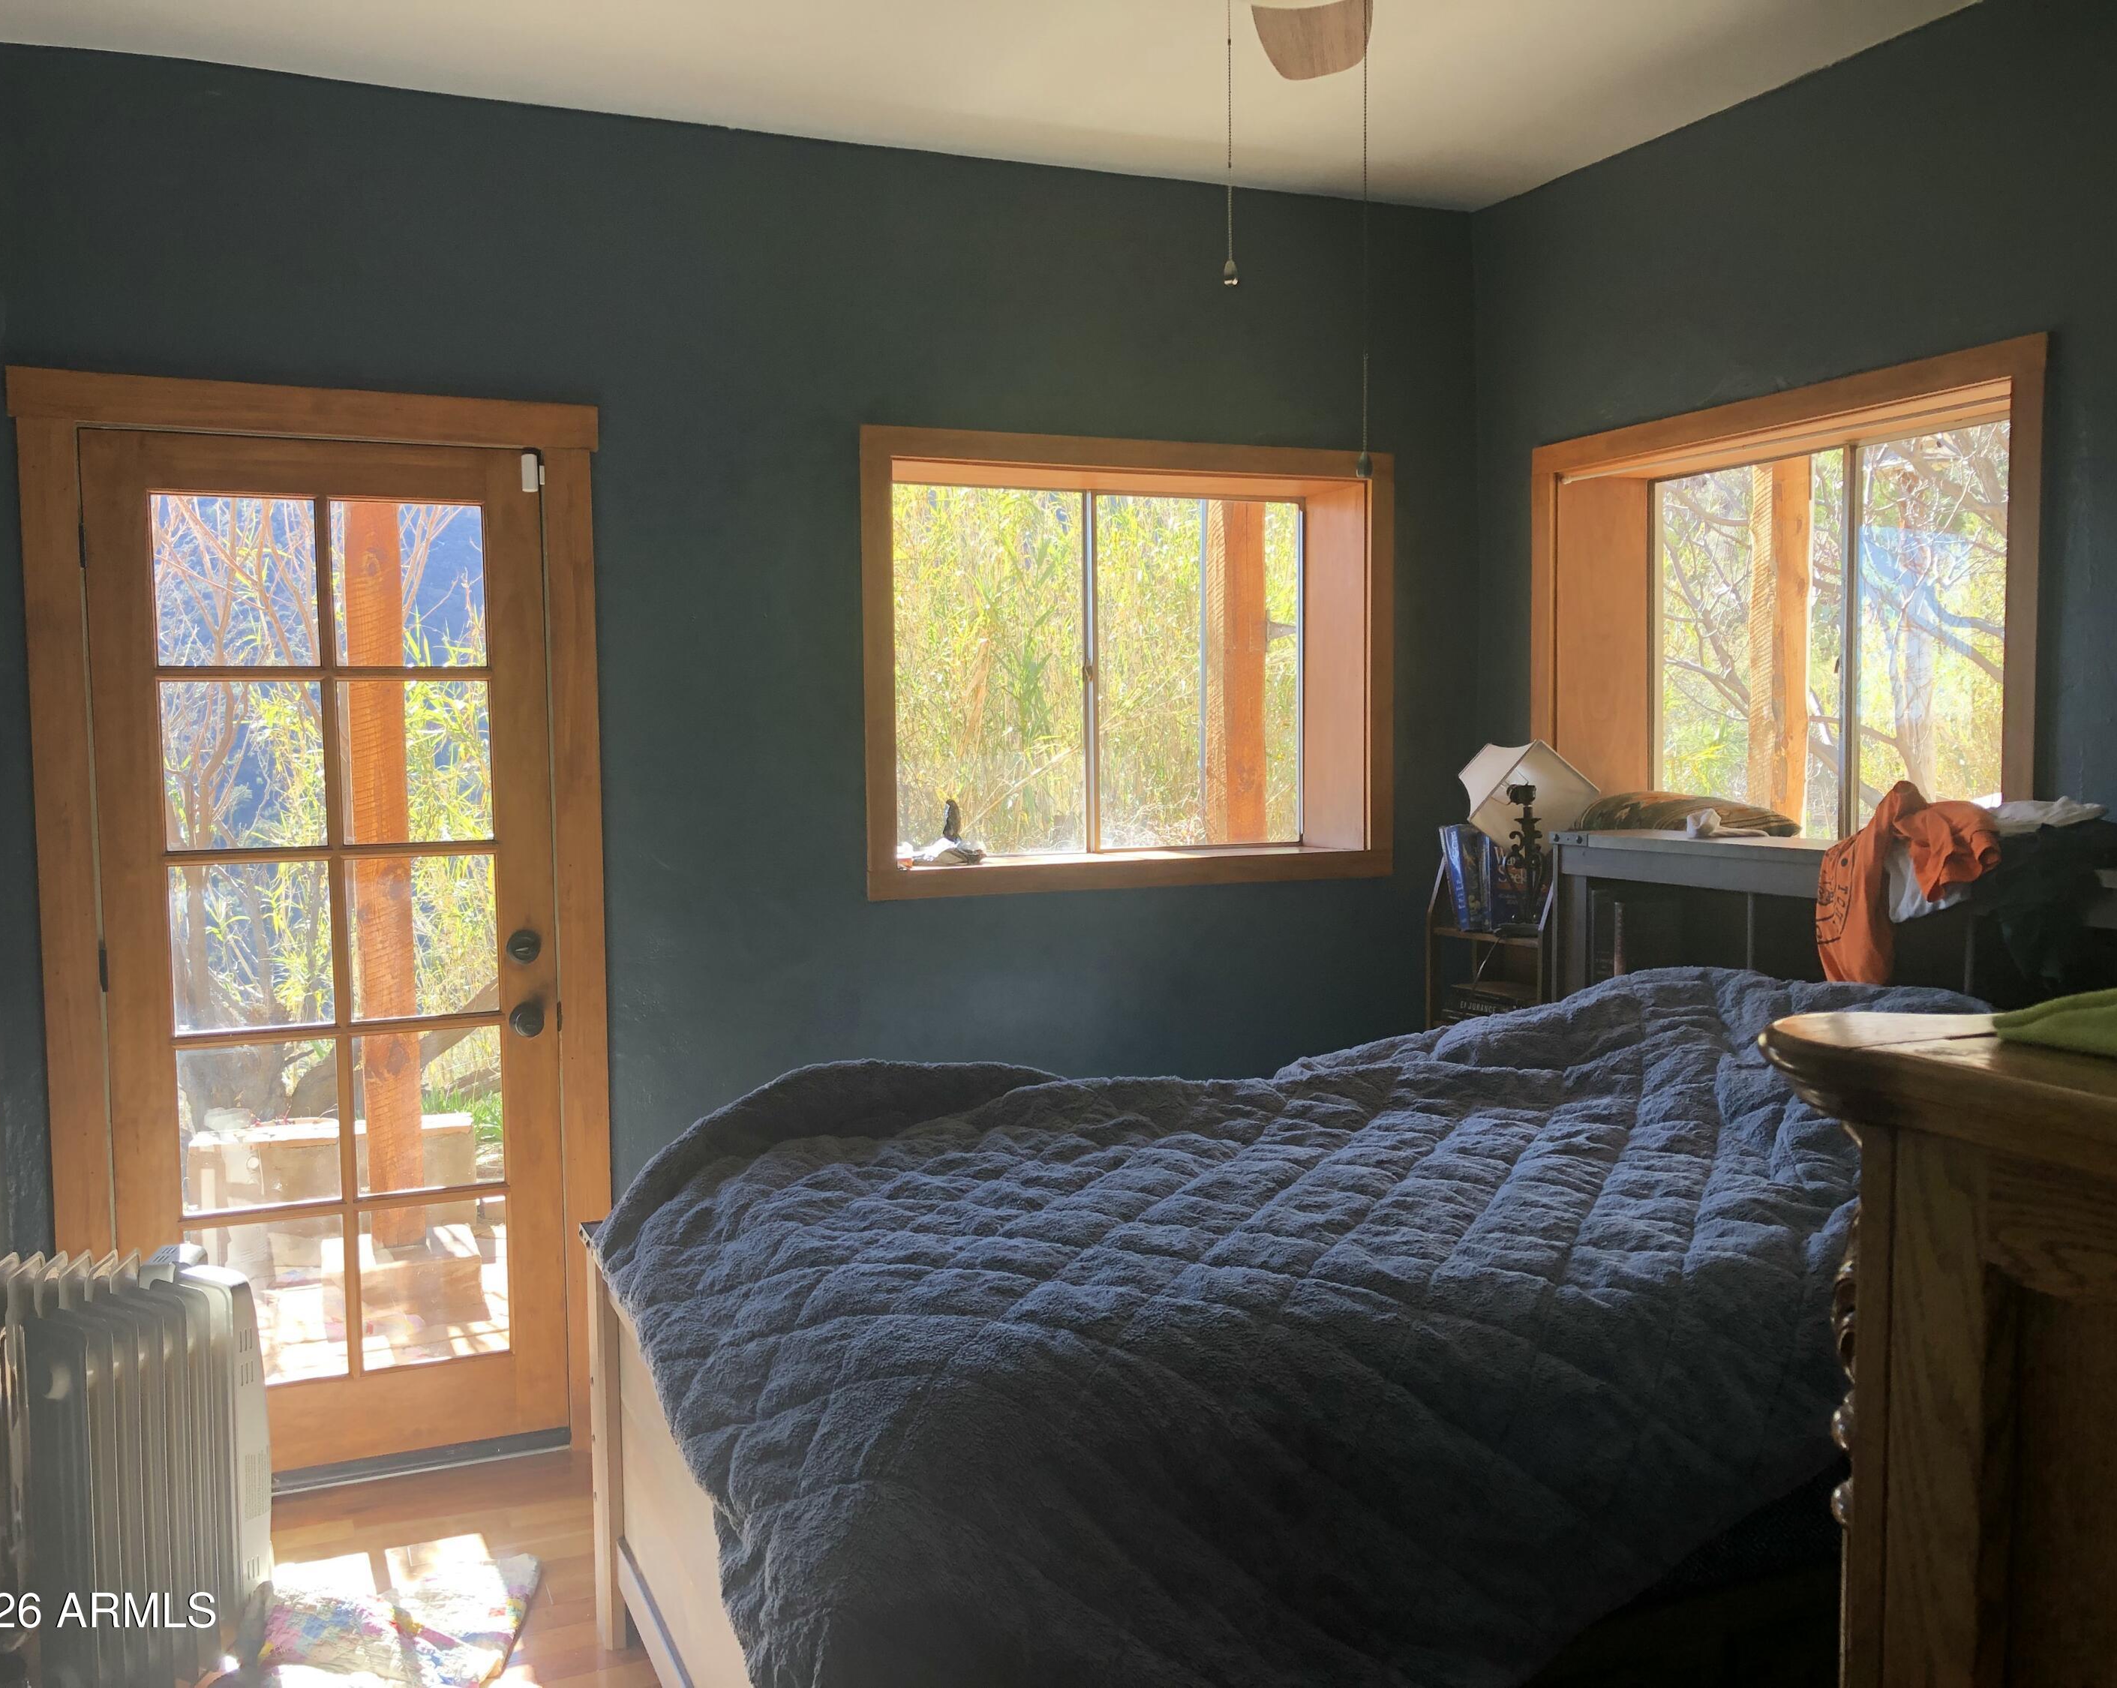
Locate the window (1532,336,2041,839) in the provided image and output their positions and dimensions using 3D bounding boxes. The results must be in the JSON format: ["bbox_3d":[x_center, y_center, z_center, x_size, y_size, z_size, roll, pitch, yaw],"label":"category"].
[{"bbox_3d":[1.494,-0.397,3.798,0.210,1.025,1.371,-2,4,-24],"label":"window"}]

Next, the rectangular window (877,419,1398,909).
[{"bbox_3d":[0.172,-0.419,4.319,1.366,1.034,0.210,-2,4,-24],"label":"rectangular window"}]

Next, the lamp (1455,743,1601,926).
[{"bbox_3d":[1.025,-0.017,4.070,0.300,0.425,0.255,-2,4,-24],"label":"lamp"}]

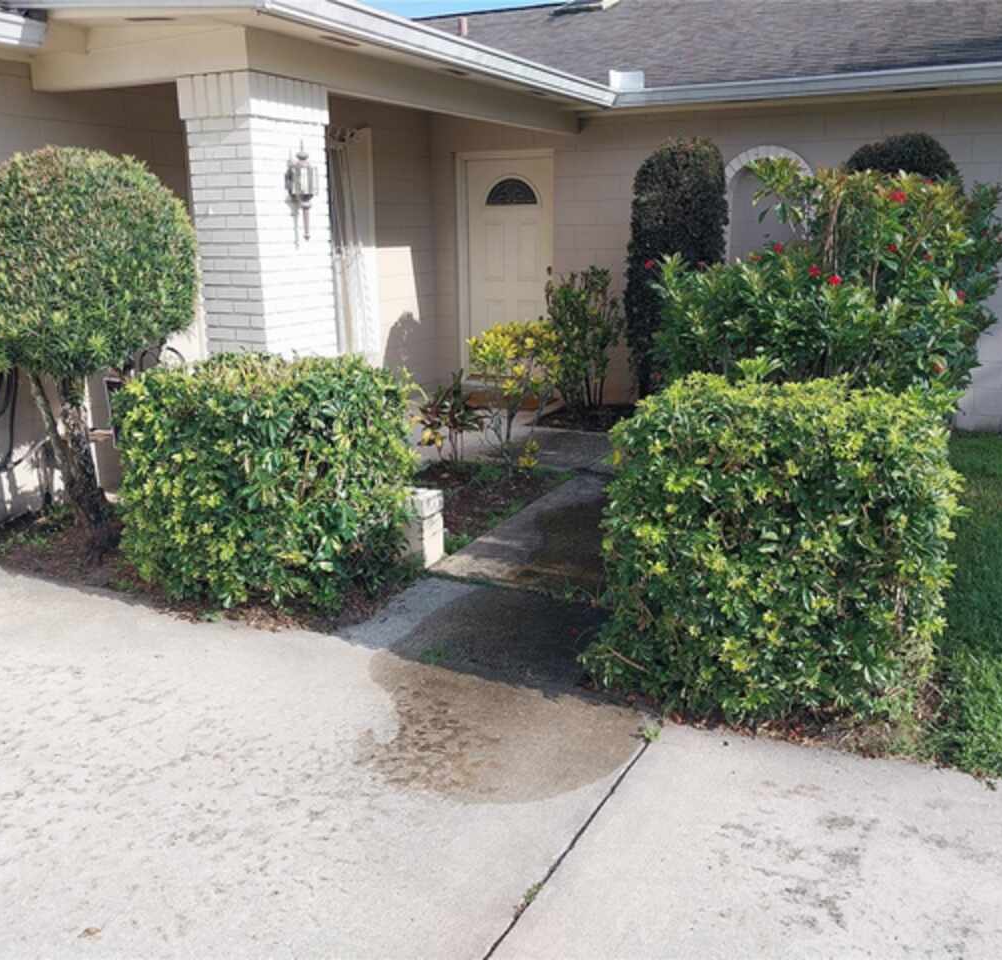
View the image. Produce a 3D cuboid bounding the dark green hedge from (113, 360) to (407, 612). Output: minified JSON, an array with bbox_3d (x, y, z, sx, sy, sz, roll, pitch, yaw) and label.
[{"bbox_3d":[-1.026,-0.035,4.368,1.020,0.970,0.710,7,17,26],"label":"dark green hedge"}]

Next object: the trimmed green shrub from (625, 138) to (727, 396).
[{"bbox_3d":[1.333,-1.460,7.365,0.770,2.185,0.740,7,17,26],"label":"trimmed green shrub"}]

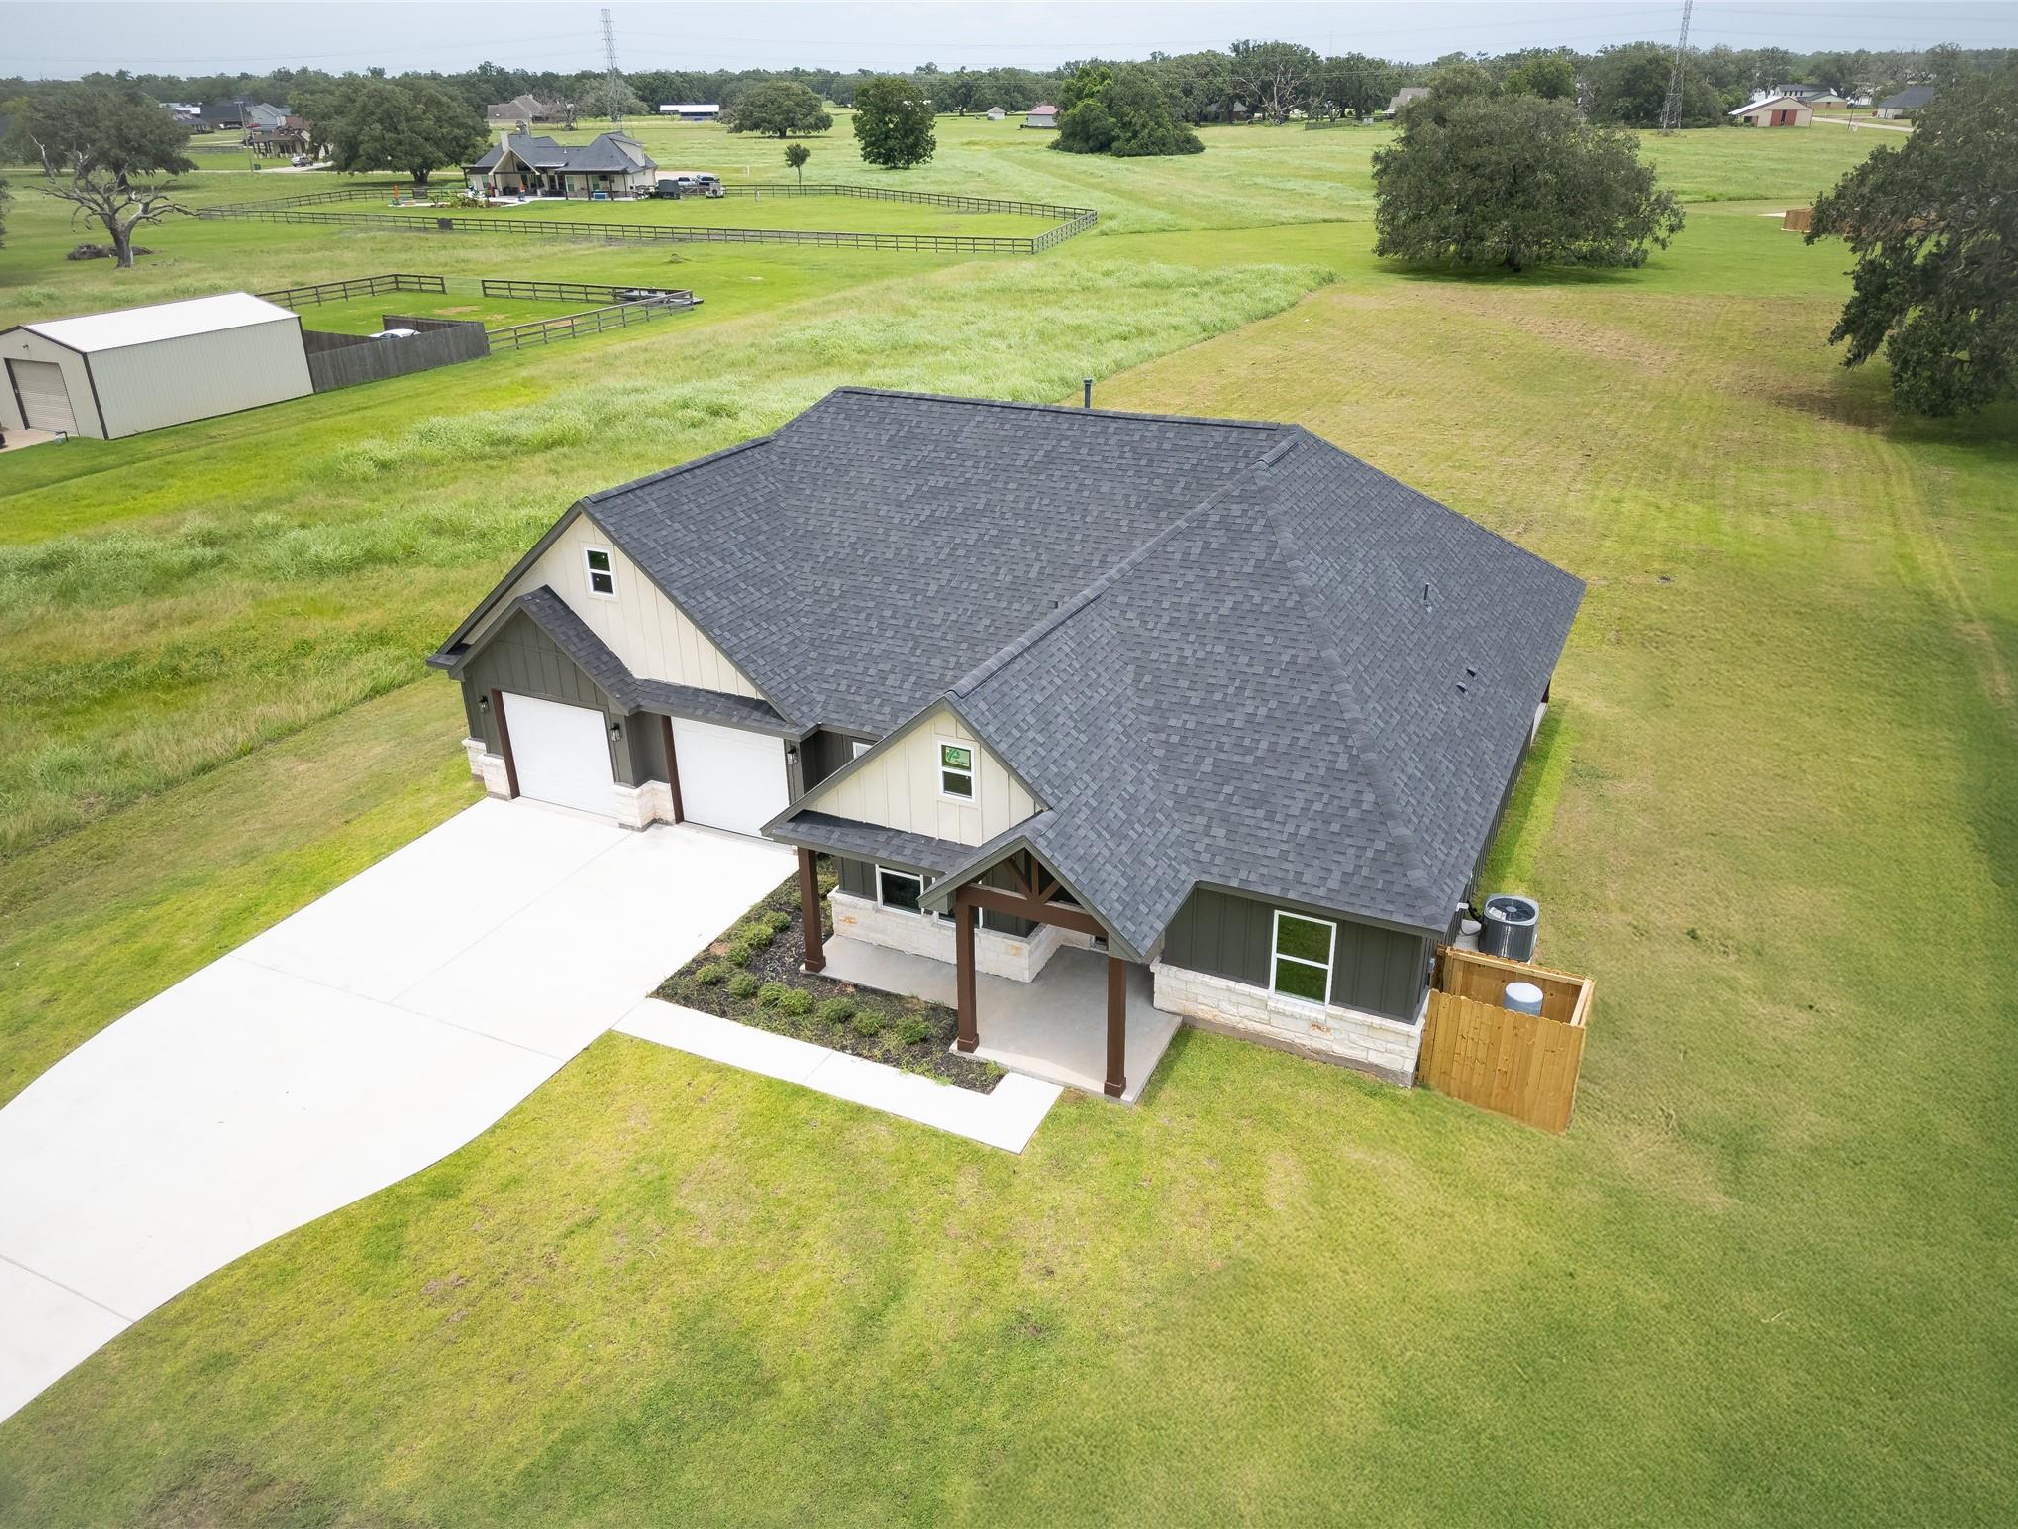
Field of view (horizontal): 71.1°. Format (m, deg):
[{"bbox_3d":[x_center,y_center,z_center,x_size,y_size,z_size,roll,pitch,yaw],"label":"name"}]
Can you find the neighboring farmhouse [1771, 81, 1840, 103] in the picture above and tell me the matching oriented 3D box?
[{"bbox_3d":[249.806,-209.478,442.963,19.500,7.200,10.000,5,27,13],"label":"neighboring farmhouse"}]

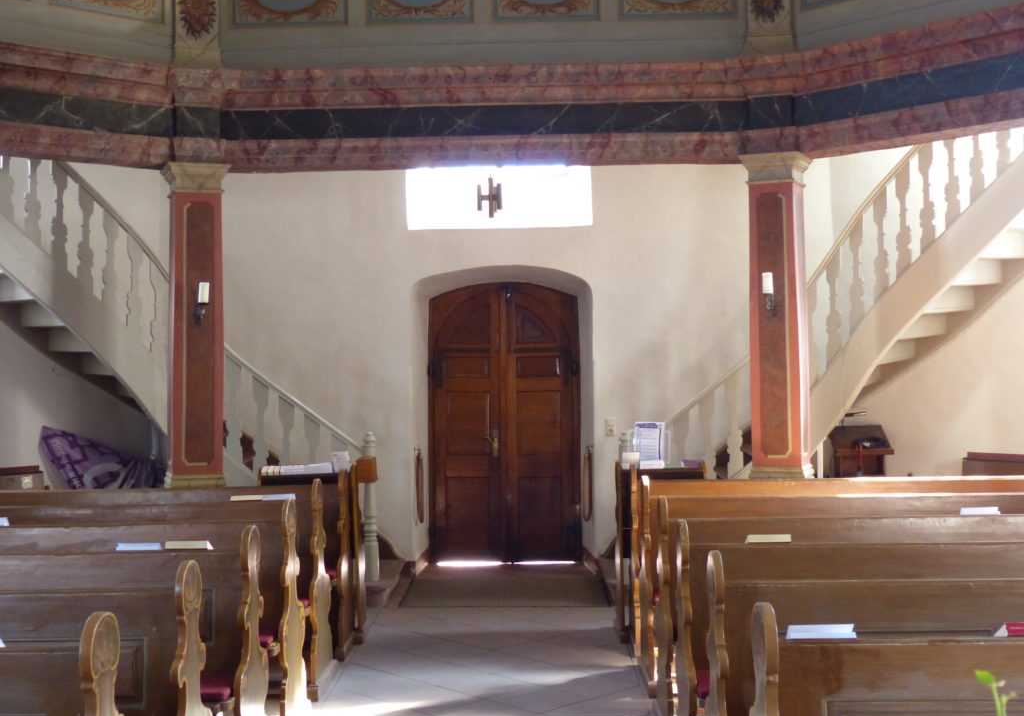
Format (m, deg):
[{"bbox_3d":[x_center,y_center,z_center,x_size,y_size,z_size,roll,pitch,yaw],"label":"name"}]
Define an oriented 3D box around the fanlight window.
[{"bbox_3d":[-0.105,-1.370,10.380,1.540,0.600,0.150,-1,0,1],"label":"fanlight window"}]

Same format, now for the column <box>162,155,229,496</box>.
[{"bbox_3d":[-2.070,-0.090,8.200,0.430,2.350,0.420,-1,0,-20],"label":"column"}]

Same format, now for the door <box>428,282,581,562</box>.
[{"bbox_3d":[-0.061,0.563,10.820,1.330,2.440,0.120,-1,0,1],"label":"door"}]

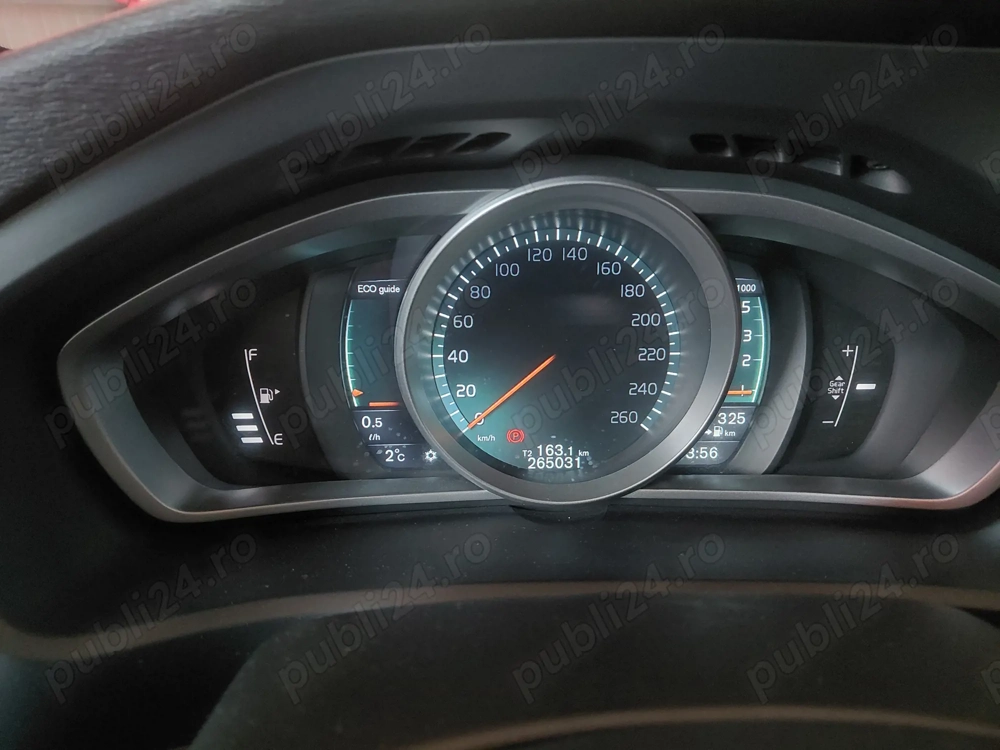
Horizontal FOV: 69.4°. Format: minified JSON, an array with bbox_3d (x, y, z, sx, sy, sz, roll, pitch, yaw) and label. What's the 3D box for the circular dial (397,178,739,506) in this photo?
[{"bbox_3d":[0.025,-0.012,0.281,0.128,0.128,0.032,-1,12,-3],"label":"circular dial"}]

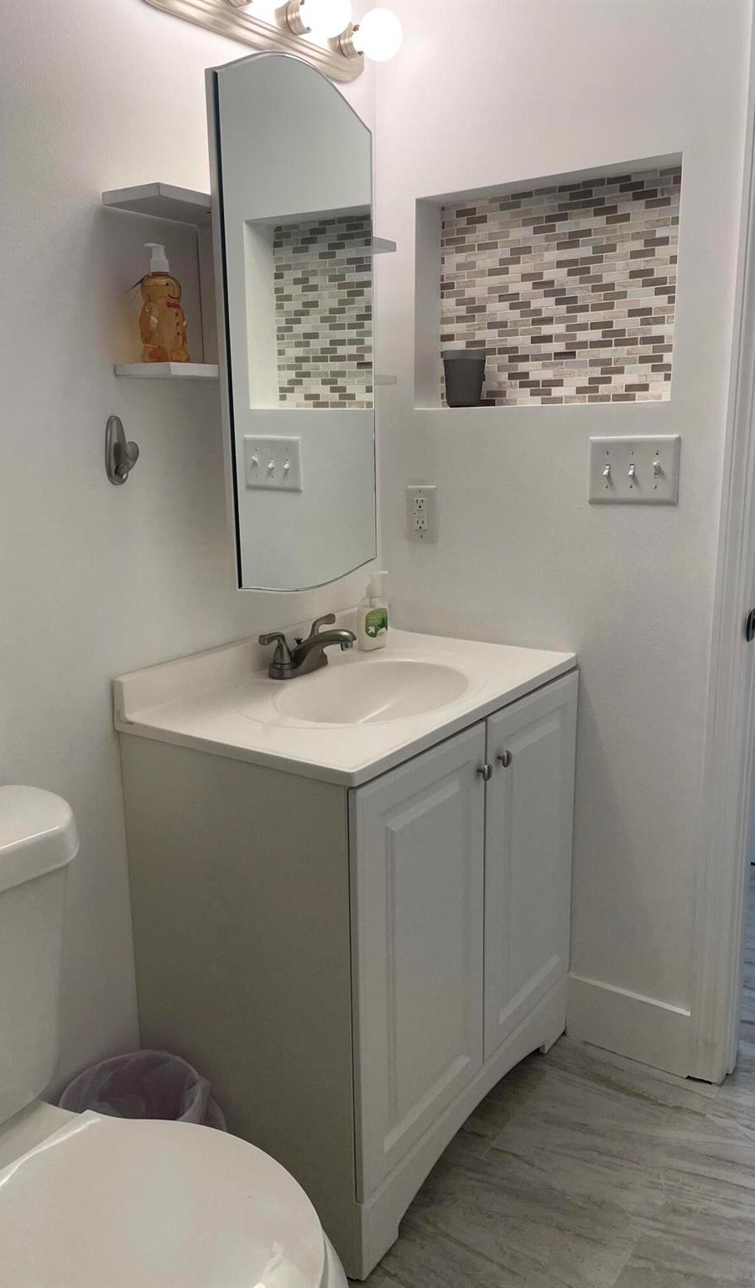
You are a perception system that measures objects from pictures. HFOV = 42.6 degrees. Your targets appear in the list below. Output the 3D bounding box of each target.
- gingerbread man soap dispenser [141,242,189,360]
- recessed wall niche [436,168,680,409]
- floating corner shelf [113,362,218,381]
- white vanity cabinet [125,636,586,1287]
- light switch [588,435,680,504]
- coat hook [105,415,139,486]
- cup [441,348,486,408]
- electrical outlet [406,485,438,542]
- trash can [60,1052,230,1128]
[{"bbox_3d":[-0.329,-0.527,1.498,0.062,0.179,0.088,8,16,34],"label":"gingerbread man soap dispenser"},{"bbox_3d":[0.327,-0.668,1.861,0.534,0.405,0.103,8,16,34],"label":"recessed wall niche"},{"bbox_3d":[-0.303,-0.438,1.552,0.122,0.020,0.195,8,16,34],"label":"floating corner shelf"},{"bbox_3d":[-0.006,0.481,1.845,0.481,0.861,0.752,8,16,34],"label":"white vanity cabinet"},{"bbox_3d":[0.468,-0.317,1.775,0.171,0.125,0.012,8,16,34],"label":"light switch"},{"bbox_3d":[-0.394,-0.302,1.511,0.050,0.109,0.045,8,16,34],"label":"coat hook"},{"bbox_3d":[0.178,-0.549,1.995,0.091,0.119,0.091,-1,13,0],"label":"cup"},{"bbox_3d":[0.095,-0.274,2.055,0.078,0.123,0.008,8,16,34],"label":"electrical outlet"},{"bbox_3d":[-0.390,0.854,1.573,0.240,0.275,0.240,-1,13,0],"label":"trash can"}]

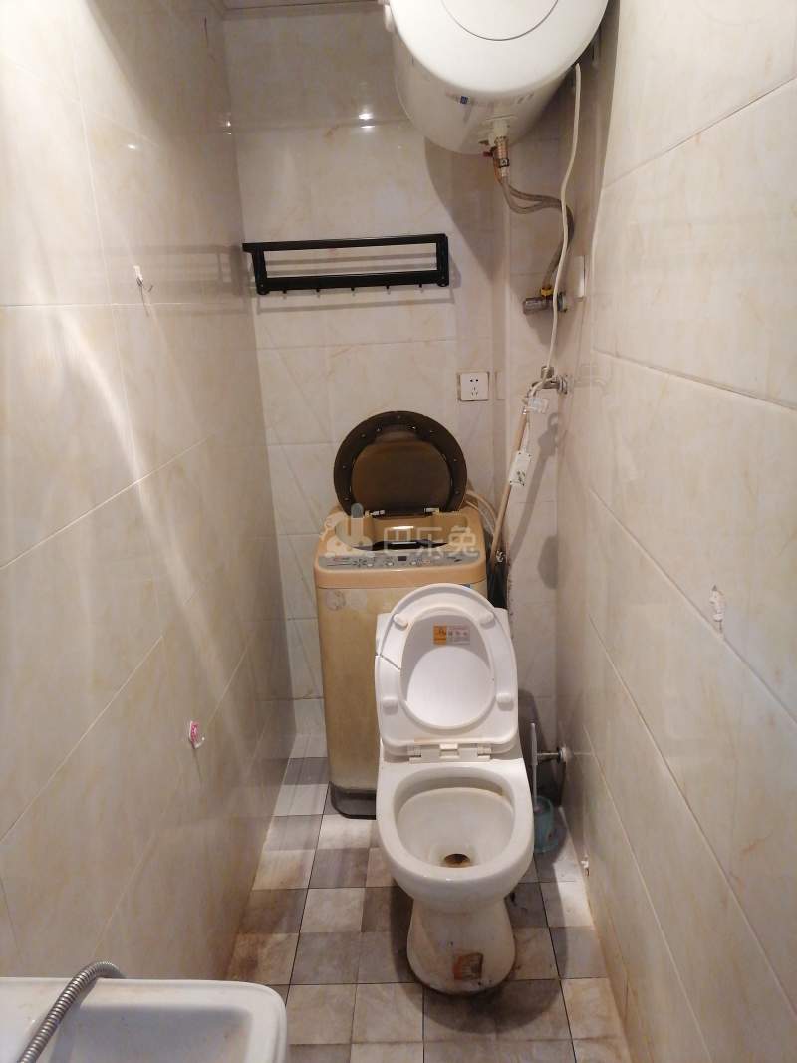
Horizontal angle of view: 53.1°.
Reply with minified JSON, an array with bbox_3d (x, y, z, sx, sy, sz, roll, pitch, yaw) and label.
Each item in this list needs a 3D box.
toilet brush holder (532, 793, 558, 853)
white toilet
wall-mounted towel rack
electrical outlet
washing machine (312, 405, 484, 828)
[{"bbox_3d":[0.380,0.796,2.178,0.106,0.122,0.106,-3,17,2],"label":"toilet brush holder"},{"bbox_3d":[0.125,0.552,1.861,0.355,0.800,0.665,-3,17,2],"label":"white toilet"},{"bbox_3d":[-0.136,-0.742,2.234,0.555,0.138,0.200,-3,17,2],"label":"wall-mounted towel rack"},{"bbox_3d":[0.232,-0.437,2.414,0.086,0.086,0.012,-3,17,2],"label":"electrical outlet"},{"bbox_3d":[0.019,0.233,2.374,0.478,1.125,0.470,-3,17,3],"label":"washing machine"}]

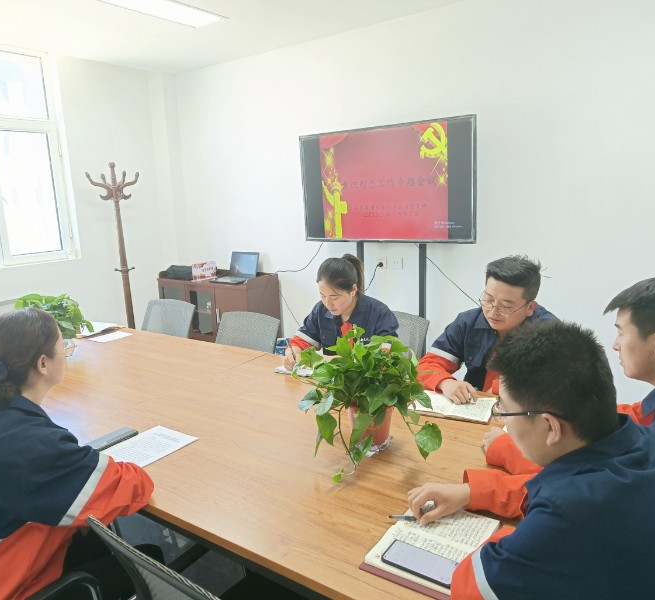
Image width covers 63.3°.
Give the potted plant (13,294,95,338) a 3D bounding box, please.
[{"bbox_3d":[-1.497,0.118,2.949,0.420,0.330,0.400,-8,12,-26],"label":"potted plant"}]

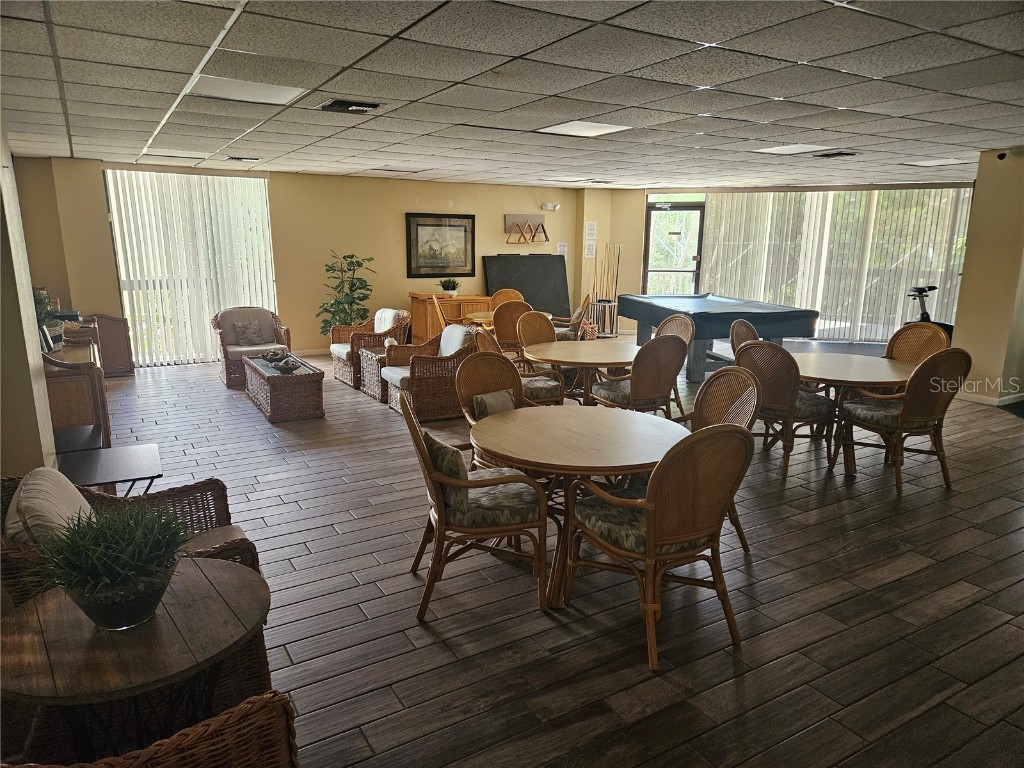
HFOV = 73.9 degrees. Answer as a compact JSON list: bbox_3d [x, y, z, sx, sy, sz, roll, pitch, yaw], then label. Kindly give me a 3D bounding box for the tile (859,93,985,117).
[{"bbox_3d":[2.576,-1.772,4.311,0.600,0.020,0.600,-7,14,-30],"label":"tile"}]

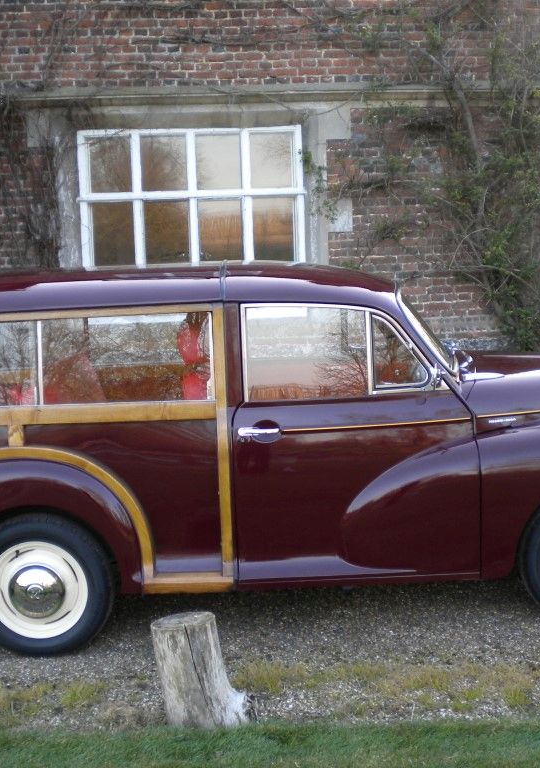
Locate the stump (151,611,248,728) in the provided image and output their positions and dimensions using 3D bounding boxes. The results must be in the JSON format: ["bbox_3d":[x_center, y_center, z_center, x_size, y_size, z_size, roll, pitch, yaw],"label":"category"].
[{"bbox_3d":[-0.239,0.965,3.489,0.310,0.360,0.270,-2,9,-1],"label":"stump"}]

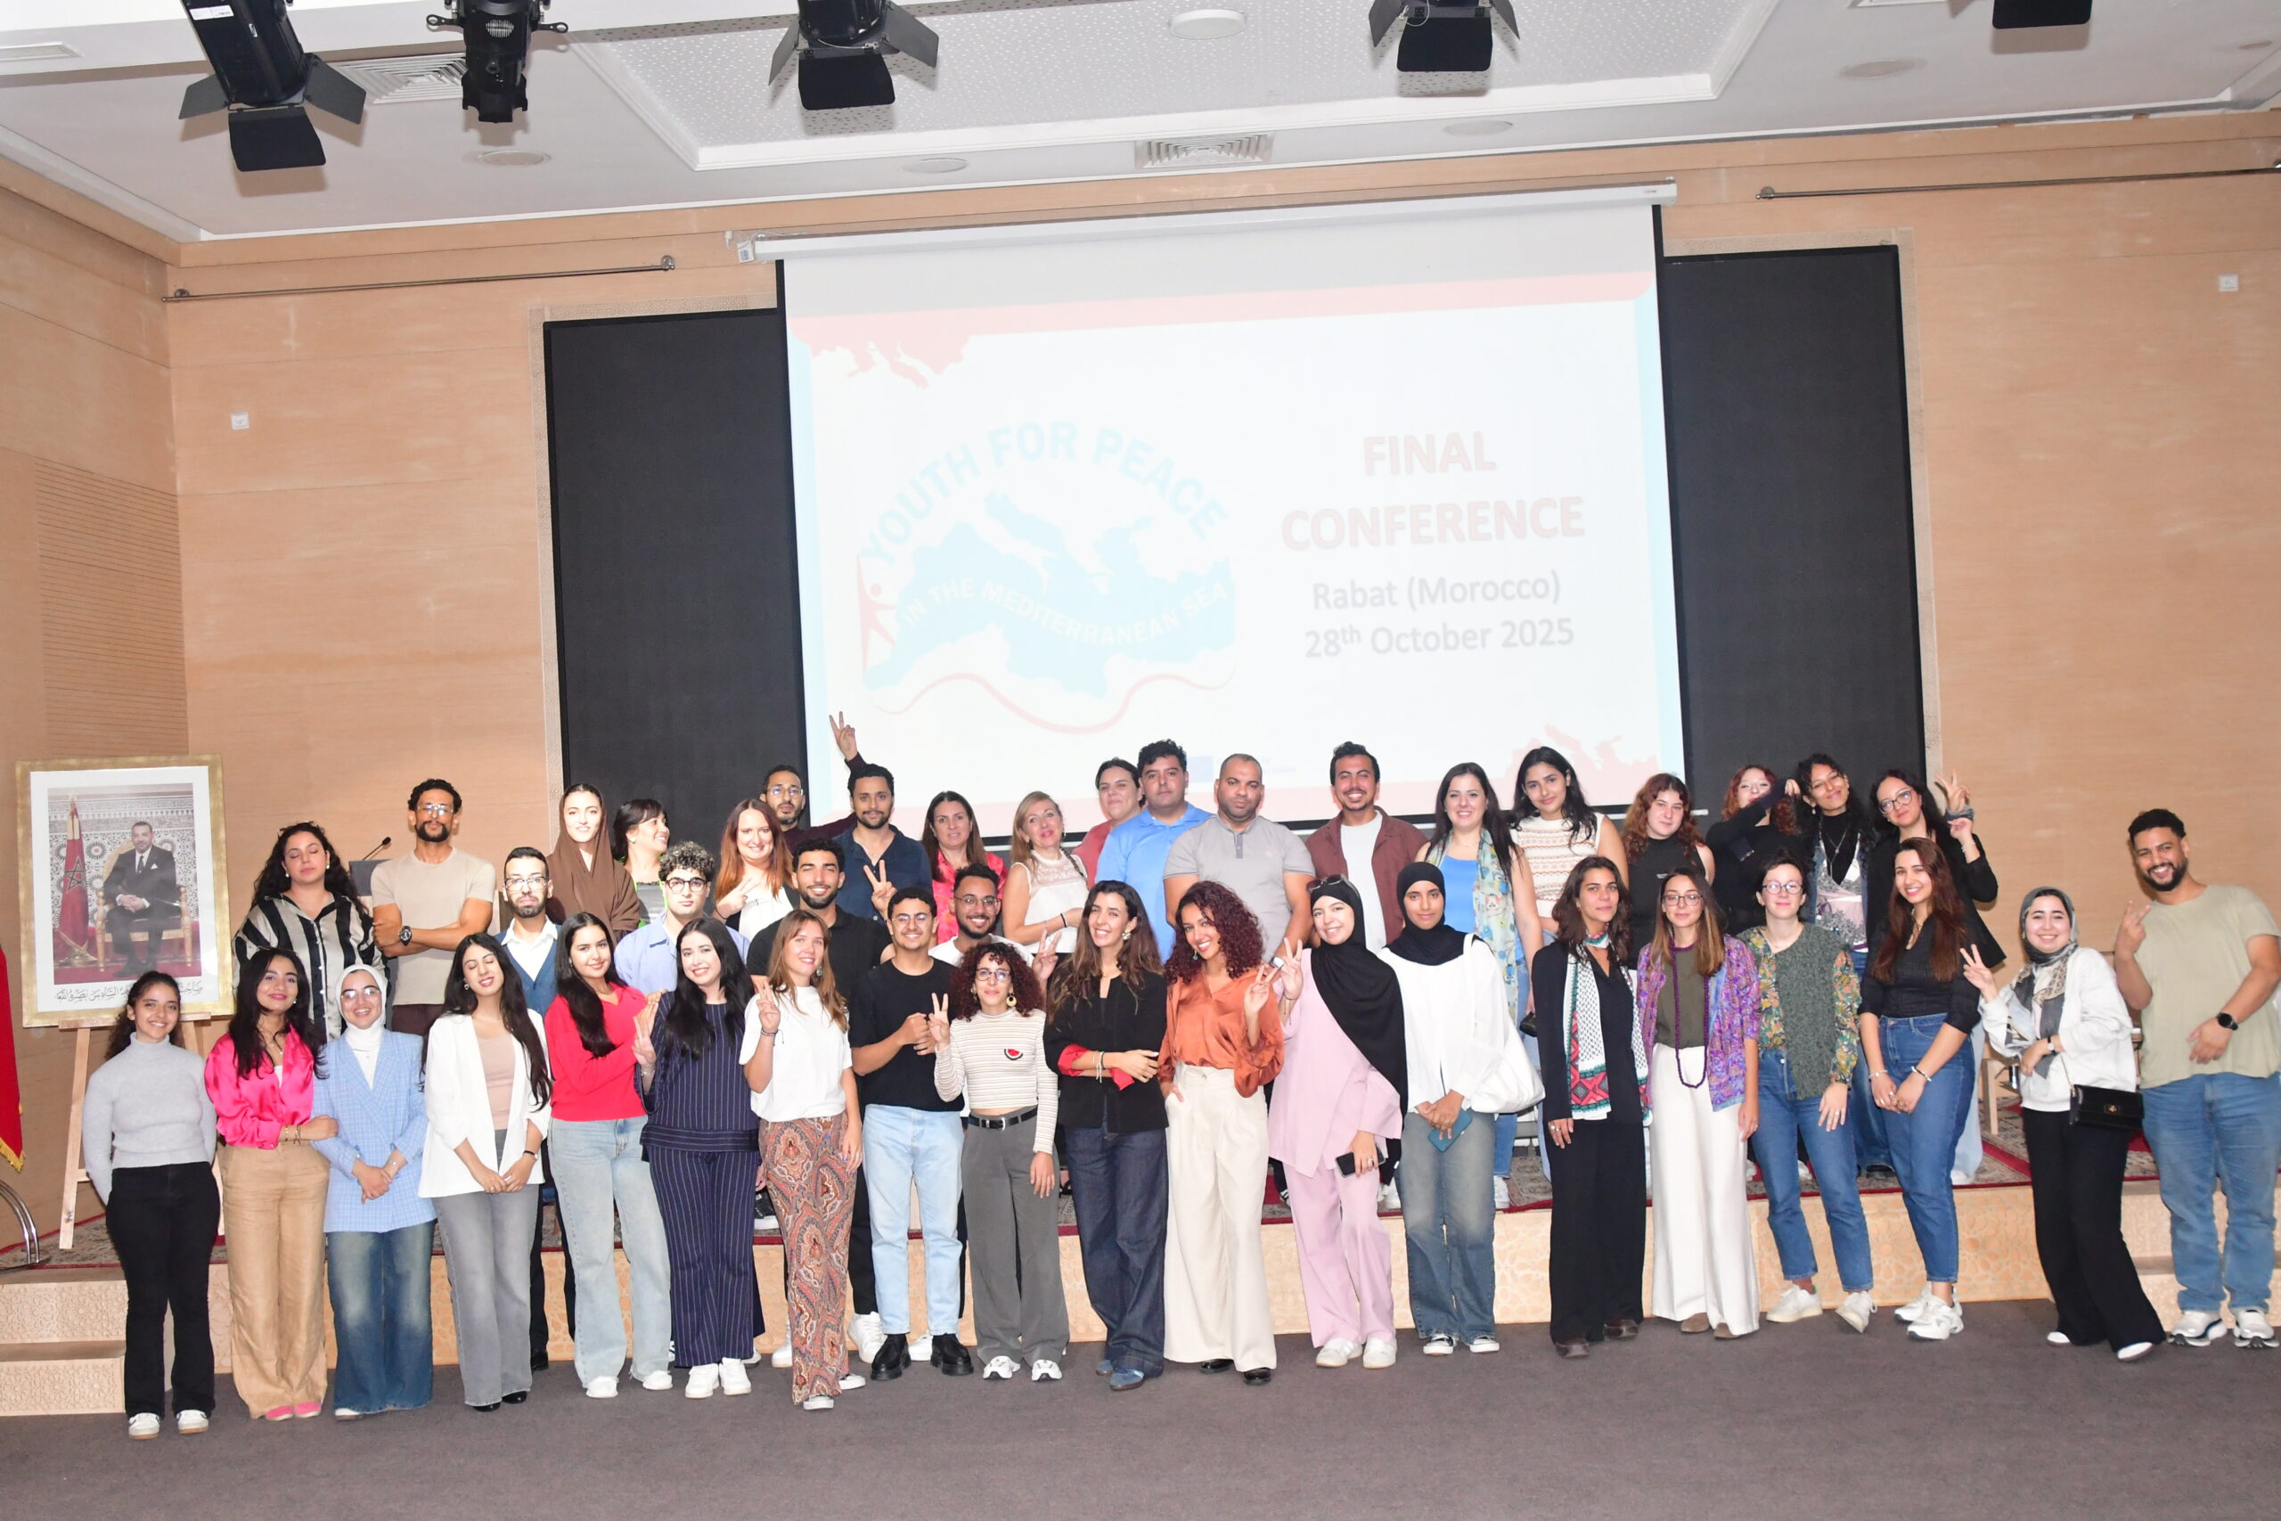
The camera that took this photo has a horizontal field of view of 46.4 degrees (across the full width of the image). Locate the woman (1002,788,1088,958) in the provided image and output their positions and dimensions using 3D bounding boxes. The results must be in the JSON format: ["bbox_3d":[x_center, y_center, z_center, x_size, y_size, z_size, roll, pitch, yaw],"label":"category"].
[{"bbox_3d":[-0.334,0.933,10.487,0.440,1.633,0.340,-2,-1,-24],"label":"woman"}]

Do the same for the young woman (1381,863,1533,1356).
[{"bbox_3d":[1.107,1.210,9.363,0.500,1.700,0.340,-3,-1,5],"label":"young woman"}]

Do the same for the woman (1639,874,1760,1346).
[{"bbox_3d":[1.992,1.198,9.504,0.450,1.661,0.310,-3,-1,23],"label":"woman"}]

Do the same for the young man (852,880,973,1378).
[{"bbox_3d":[-0.824,1.312,9.497,0.470,1.713,0.370,-3,-1,-7],"label":"young man"}]

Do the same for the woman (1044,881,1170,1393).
[{"bbox_3d":[-0.106,1.264,9.069,0.430,1.709,0.360,-3,-1,-4],"label":"woman"}]

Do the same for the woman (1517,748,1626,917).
[{"bbox_3d":[1.712,0.795,10.287,0.460,1.698,0.320,-3,-1,21],"label":"woman"}]

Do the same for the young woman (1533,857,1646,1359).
[{"bbox_3d":[1.589,1.196,9.413,0.430,1.702,0.320,-3,-1,-11],"label":"young woman"}]

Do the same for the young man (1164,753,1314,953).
[{"bbox_3d":[0.405,0.828,10.169,0.570,1.717,0.350,-3,0,3],"label":"young man"}]

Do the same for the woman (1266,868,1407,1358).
[{"bbox_3d":[0.692,1.250,9.282,0.470,1.674,0.350,-3,-1,11],"label":"woman"}]

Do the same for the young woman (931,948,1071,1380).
[{"bbox_3d":[-0.484,1.396,9.324,0.450,1.502,0.340,-3,0,-3],"label":"young woman"}]

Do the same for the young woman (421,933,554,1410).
[{"bbox_3d":[-2.302,1.421,9.325,0.460,1.638,0.310,-3,-1,-21],"label":"young woman"}]

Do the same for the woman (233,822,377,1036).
[{"bbox_3d":[-3.200,1.062,10.266,0.540,1.651,0.340,-3,-1,-9],"label":"woman"}]

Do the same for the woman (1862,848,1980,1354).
[{"bbox_3d":[2.700,1.124,9.217,0.420,1.700,0.380,-4,-1,33],"label":"woman"}]

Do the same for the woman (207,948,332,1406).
[{"bbox_3d":[-3.041,1.470,9.350,0.450,1.616,0.320,-3,-1,-23],"label":"woman"}]

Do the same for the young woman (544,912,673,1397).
[{"bbox_3d":[-1.902,1.385,9.513,0.450,1.678,0.360,-2,-1,-42],"label":"young woman"}]

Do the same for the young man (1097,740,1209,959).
[{"bbox_3d":[0.087,0.818,10.367,0.500,1.798,0.340,-3,-1,-2],"label":"young man"}]

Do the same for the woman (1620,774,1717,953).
[{"bbox_3d":[2.005,0.829,9.995,0.440,1.560,0.320,-3,-1,8],"label":"woman"}]

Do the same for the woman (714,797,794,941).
[{"bbox_3d":[-1.448,0.961,10.239,0.470,1.641,0.340,-3,0,-7],"label":"woman"}]

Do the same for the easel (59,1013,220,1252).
[{"bbox_3d":[-4.104,1.144,10.883,0.660,1.600,0.620,-3,-1,-18],"label":"easel"}]

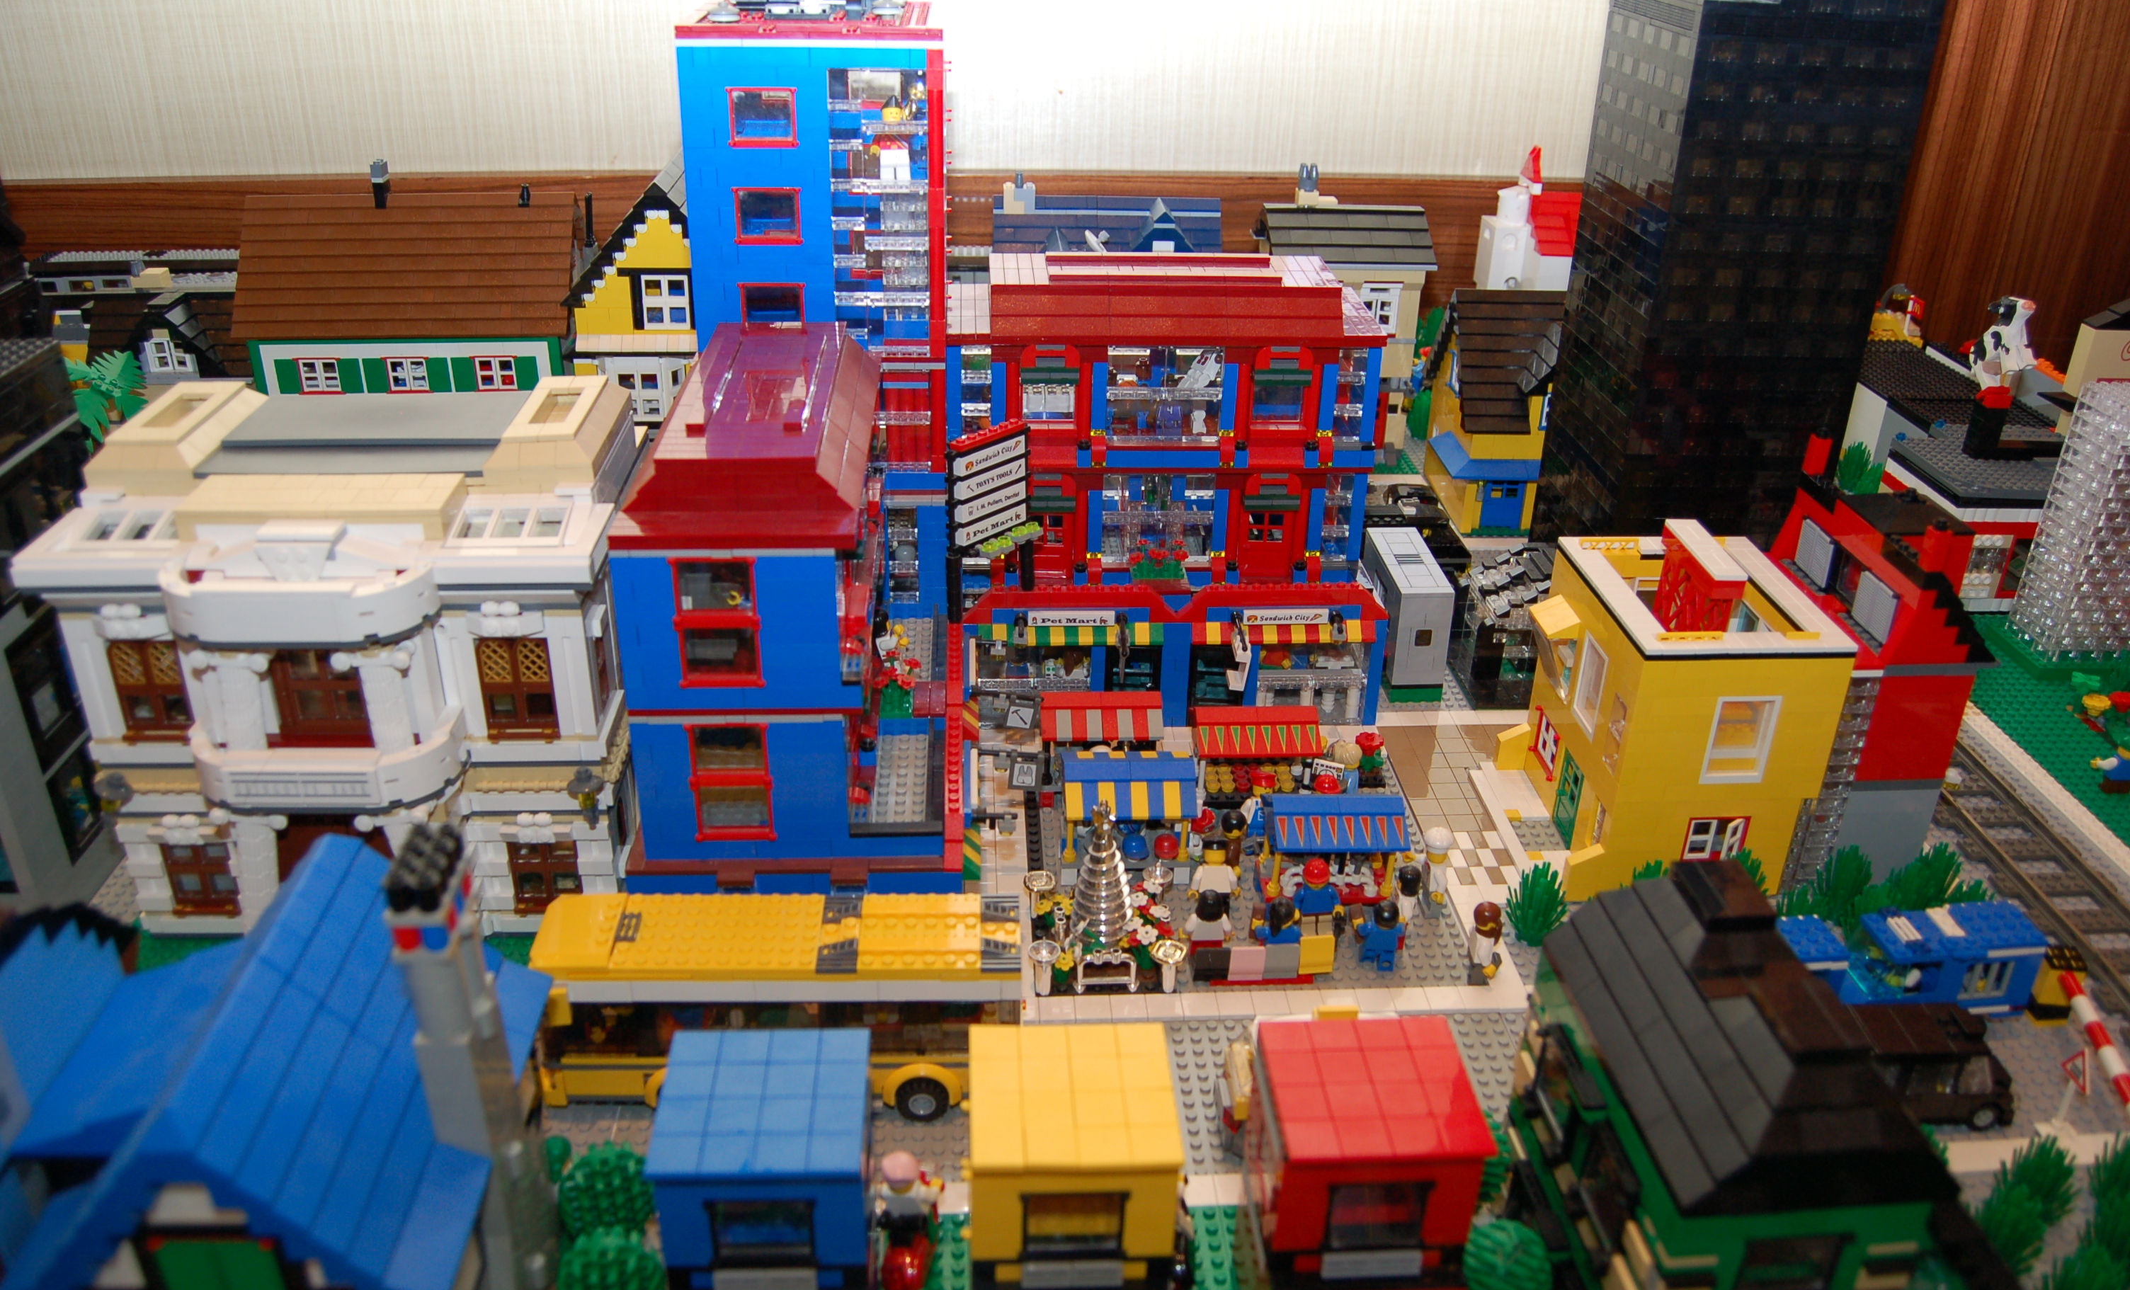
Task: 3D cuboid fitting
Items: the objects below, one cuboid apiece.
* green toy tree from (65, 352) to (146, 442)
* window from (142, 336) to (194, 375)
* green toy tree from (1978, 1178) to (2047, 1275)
[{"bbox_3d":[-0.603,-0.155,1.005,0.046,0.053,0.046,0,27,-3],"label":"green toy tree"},{"bbox_3d":[-0.704,-0.227,1.255,0.034,0.029,0.008,0,27,-4],"label":"window"},{"bbox_3d":[0.335,0.210,0.568,0.029,0.038,0.029,0,27,-3],"label":"green toy tree"}]

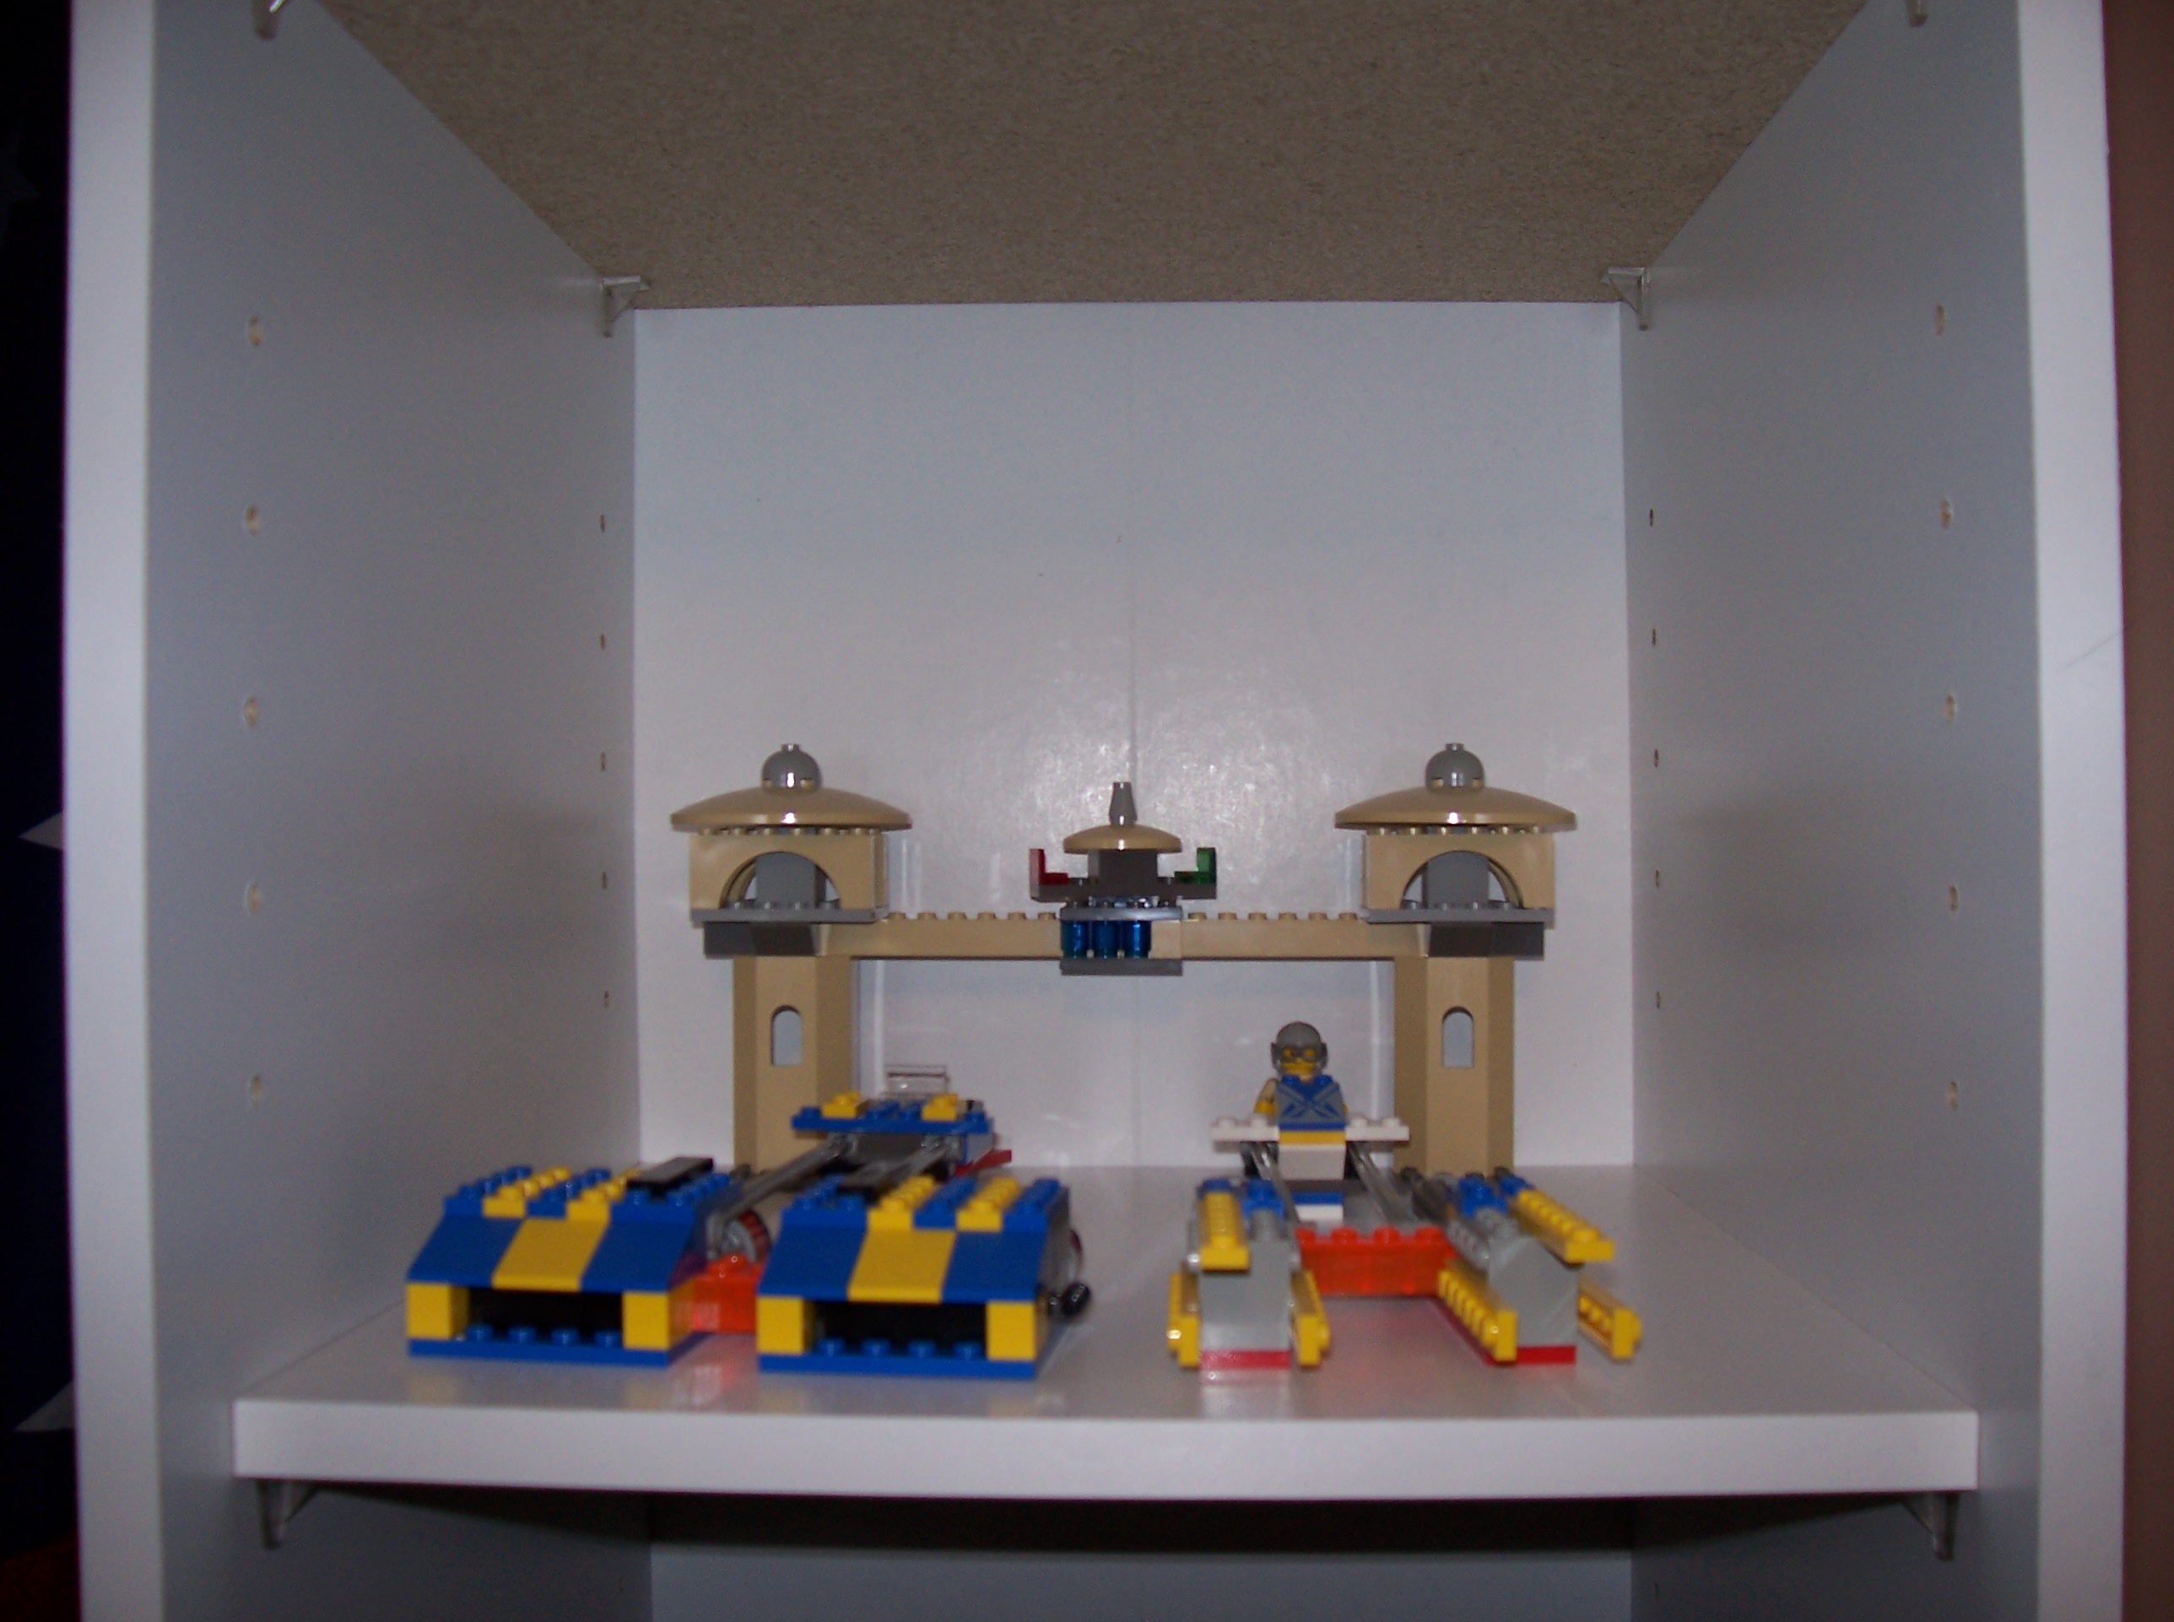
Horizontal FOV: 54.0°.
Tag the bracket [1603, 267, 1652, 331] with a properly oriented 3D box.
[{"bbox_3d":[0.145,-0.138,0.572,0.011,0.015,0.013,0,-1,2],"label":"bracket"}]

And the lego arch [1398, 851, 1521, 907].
[{"bbox_3d":[0.095,0.017,0.550,0.032,0.015,0.009,0,-1,2],"label":"lego arch"}]

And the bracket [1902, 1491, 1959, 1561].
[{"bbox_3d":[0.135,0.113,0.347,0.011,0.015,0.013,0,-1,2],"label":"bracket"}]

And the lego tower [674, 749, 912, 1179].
[{"bbox_3d":[-0.078,0.041,0.567,0.064,0.117,0.064,0,-1,2],"label":"lego tower"}]

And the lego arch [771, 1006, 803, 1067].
[{"bbox_3d":[-0.078,0.059,0.558,0.009,0.016,0.006,0,-1,2],"label":"lego arch"}]

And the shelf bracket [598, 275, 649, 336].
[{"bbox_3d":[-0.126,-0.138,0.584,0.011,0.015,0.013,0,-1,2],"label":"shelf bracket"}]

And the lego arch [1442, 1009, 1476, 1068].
[{"bbox_3d":[0.096,0.059,0.554,0.009,0.016,0.006,0,-1,2],"label":"lego arch"}]

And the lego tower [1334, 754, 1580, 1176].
[{"bbox_3d":[0.098,0.041,0.563,0.064,0.117,0.064,0,-1,2],"label":"lego tower"}]

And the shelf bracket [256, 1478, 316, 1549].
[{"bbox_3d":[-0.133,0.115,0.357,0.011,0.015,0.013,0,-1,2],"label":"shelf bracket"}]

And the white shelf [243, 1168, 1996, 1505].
[{"bbox_3d":[0.006,0.105,0.472,0.282,0.013,0.263,0,-1,2],"label":"white shelf"}]

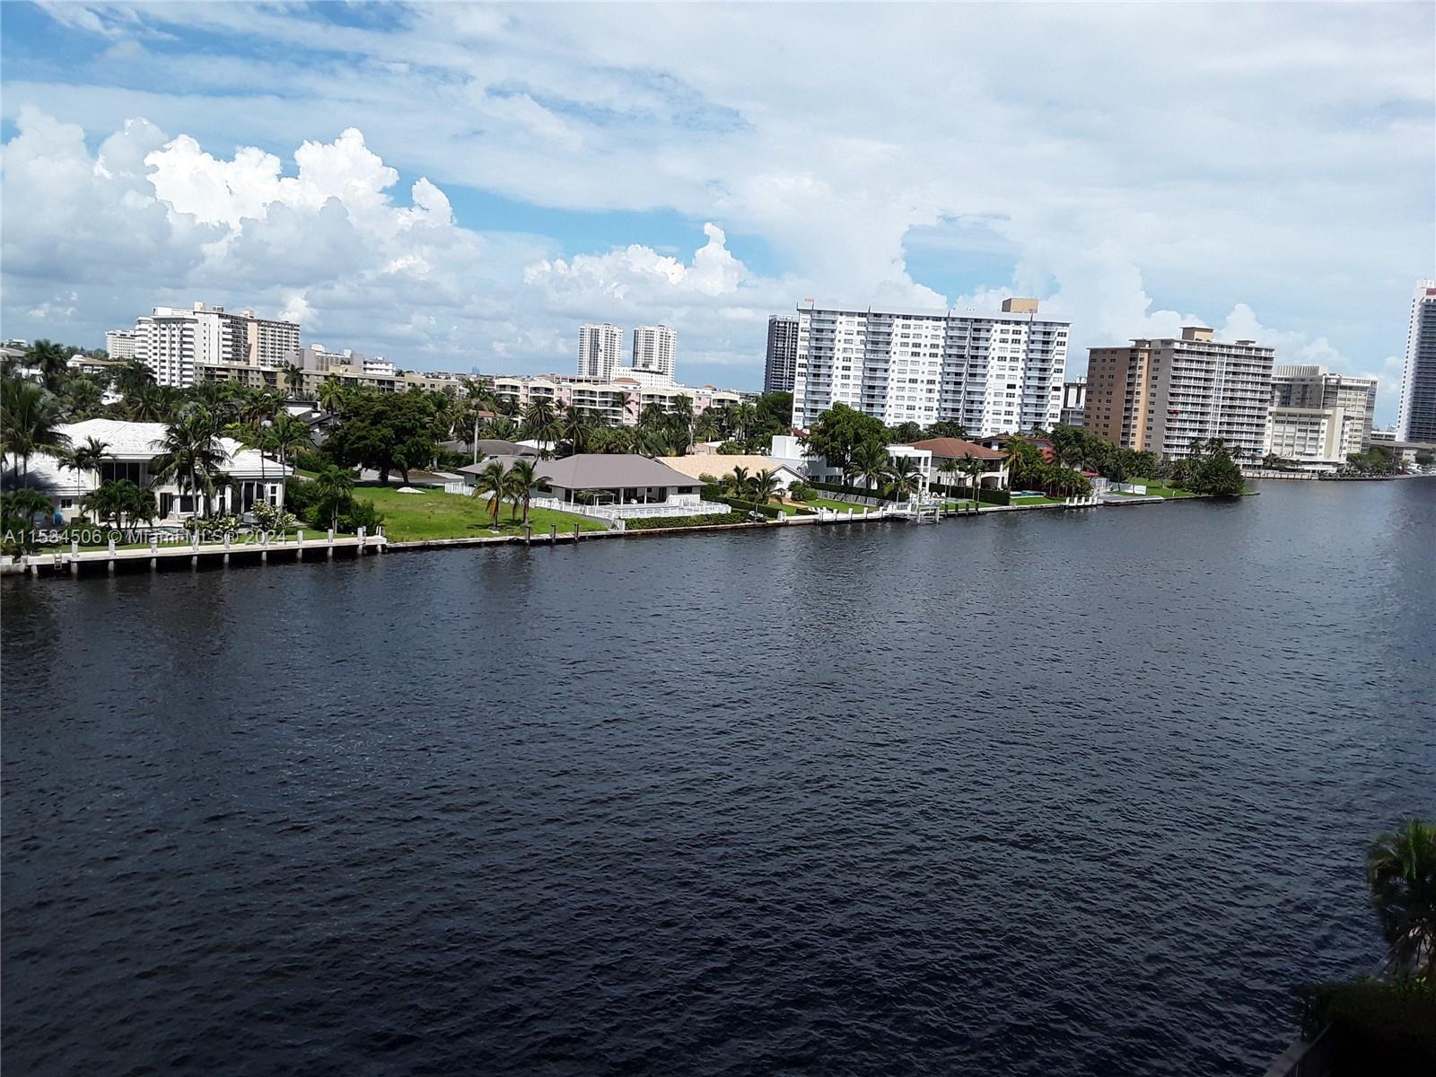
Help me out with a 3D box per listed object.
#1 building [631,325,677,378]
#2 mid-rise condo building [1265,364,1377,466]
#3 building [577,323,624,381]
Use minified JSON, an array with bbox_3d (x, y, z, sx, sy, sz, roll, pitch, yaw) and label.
[{"bbox_3d":[-68.450,-189.240,1201.450,38.000,78.000,28.000,7,8,23],"label":"building"},{"bbox_3d":[239.200,-48.250,445.670,37.000,40.500,38.000,7,8,25],"label":"mid-rise condo building"},{"bbox_3d":[-120.130,-180.160,1152.370,31.000,77.500,30.000,9,9,38],"label":"building"}]

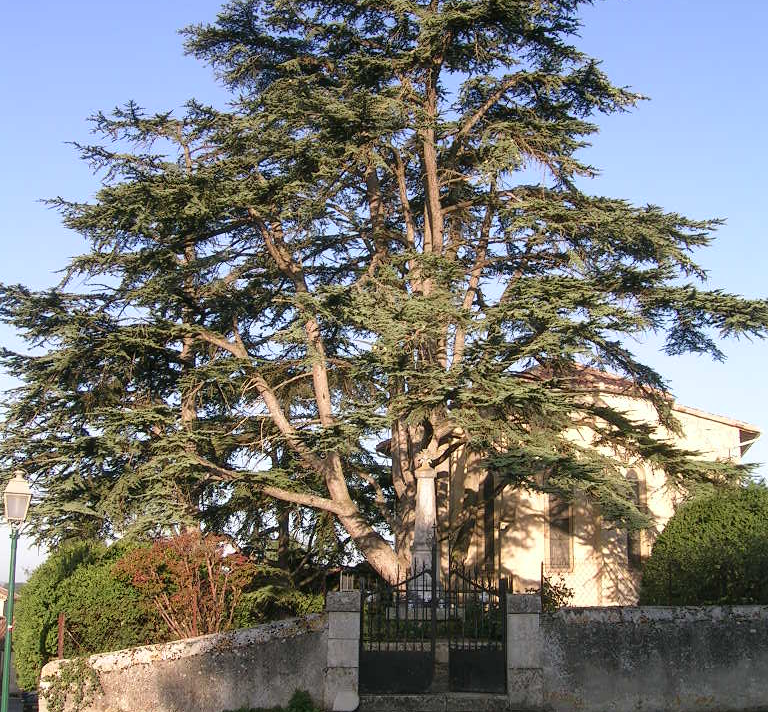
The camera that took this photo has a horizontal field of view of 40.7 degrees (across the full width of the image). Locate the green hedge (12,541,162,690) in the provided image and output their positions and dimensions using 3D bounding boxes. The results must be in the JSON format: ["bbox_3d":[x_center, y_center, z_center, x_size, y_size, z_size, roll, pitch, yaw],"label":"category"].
[{"bbox_3d":[-4.542,4.076,16.402,2.350,2.400,2.300,0,-12,0],"label":"green hedge"}]

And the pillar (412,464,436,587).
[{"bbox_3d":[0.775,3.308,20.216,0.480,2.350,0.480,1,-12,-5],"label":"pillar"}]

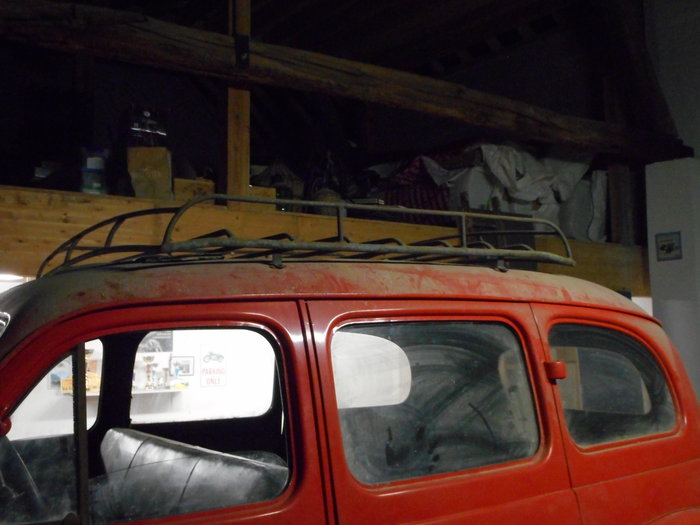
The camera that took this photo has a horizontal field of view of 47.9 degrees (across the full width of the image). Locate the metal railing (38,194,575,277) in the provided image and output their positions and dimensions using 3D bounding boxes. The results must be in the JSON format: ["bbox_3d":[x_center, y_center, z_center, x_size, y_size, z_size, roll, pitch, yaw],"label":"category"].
[{"bbox_3d":[-0.126,-0.026,2.839,1.706,0.203,1.014,1,-6,-38],"label":"metal railing"}]

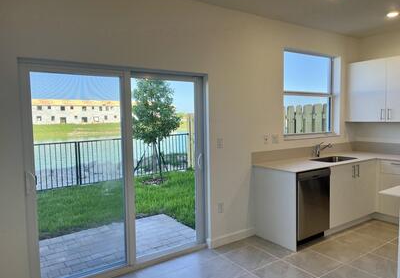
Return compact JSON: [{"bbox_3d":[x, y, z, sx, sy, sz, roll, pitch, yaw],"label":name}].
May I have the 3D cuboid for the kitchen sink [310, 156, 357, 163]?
[{"bbox_3d":[1.841,0.377,4.108,0.610,0.190,0.380,-3,4,-32],"label":"kitchen sink"}]

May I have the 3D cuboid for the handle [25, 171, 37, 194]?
[{"bbox_3d":[-1.401,0.372,2.459,0.043,0.207,0.078,-3,4,-32],"label":"handle"}]

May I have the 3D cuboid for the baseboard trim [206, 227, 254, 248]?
[{"bbox_3d":[0.410,1.208,3.667,0.737,0.115,0.018,-3,4,-32],"label":"baseboard trim"}]

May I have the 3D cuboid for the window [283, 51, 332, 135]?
[{"bbox_3d":[1.618,-0.647,4.521,1.251,1.209,0.074,-3,4,-32],"label":"window"}]

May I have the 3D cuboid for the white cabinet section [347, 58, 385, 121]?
[{"bbox_3d":[2.704,-0.738,4.752,0.330,0.943,0.602,-4,5,-33],"label":"white cabinet section"}]

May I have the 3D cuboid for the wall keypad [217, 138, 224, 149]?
[{"bbox_3d":[0.238,0.058,3.507,0.075,0.118,0.020,-3,4,-32],"label":"wall keypad"}]

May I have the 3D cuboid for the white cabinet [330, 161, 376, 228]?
[{"bbox_3d":[1.881,0.687,4.202,1.051,0.777,0.599,-3,4,-32],"label":"white cabinet"}]

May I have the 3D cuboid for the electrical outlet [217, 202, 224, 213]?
[{"bbox_3d":[0.251,0.815,3.553,0.075,0.118,0.010,-3,4,-32],"label":"electrical outlet"}]

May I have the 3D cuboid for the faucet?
[{"bbox_3d":[1.776,0.169,4.312,0.067,0.204,0.244,-3,4,-32],"label":"faucet"}]

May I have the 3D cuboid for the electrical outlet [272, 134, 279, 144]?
[{"bbox_3d":[1.010,0.009,3.998,0.078,0.118,0.010,-3,4,-32],"label":"electrical outlet"}]

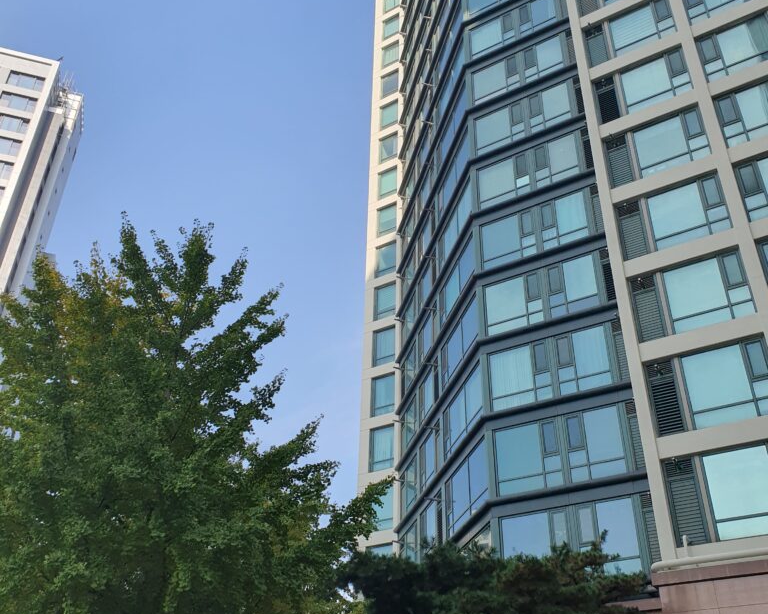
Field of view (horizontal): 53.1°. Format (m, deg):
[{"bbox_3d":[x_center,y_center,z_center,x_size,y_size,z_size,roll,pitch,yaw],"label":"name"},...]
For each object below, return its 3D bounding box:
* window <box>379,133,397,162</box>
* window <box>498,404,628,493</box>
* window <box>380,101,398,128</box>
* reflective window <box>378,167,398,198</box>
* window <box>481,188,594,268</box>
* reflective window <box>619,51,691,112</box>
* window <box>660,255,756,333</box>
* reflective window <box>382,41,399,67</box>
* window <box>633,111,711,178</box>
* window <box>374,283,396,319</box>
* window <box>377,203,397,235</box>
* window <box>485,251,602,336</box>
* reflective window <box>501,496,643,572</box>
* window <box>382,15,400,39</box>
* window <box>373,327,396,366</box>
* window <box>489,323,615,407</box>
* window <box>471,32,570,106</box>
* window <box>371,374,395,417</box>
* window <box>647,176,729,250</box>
[{"bbox_3d":[0.353,-10.553,51.285,1.495,2.265,0.200,-18,-37,27],"label":"window"},{"bbox_3d":[5.733,4.743,25.348,4.483,2.226,0.200,-18,-37,27],"label":"window"},{"bbox_3d":[0.408,-13.111,52.889,1.495,2.265,0.200,-18,-37,27],"label":"window"},{"bbox_3d":[0.383,-7.998,50.518,1.525,2.165,0.200,-18,-37,27],"label":"reflective window"},{"bbox_3d":[5.864,-3.020,29.850,4.560,2.174,0.200,-18,-37,27],"label":"window"},{"bbox_3d":[9.767,-8.195,27.930,2.280,2.120,0.200,-18,-37,27],"label":"reflective window"},{"bbox_3d":[9.746,-0.470,23.314,2.333,2.165,0.200,-18,-37,27],"label":"window"},{"bbox_3d":[0.486,-18.968,57.527,1.500,2.120,0.200,-18,-37,27],"label":"reflective window"},{"bbox_3d":[9.752,-5.601,26.180,2.271,2.144,0.200,-18,-37,27],"label":"window"},{"bbox_3d":[0.199,-0.259,45.640,1.525,2.165,0.200,-18,-37,27],"label":"window"},{"bbox_3d":[0.161,-5.573,48.928,1.500,2.120,0.200,-18,-37,27],"label":"window"},{"bbox_3d":[5.728,-0.473,28.220,4.400,2.220,0.200,-18,-37,27],"label":"window"},{"bbox_3d":[5.672,7.323,23.722,4.483,2.226,0.200,-18,-37,27],"label":"reflective window"},{"bbox_3d":[0.578,-21.491,59.124,1.500,2.120,0.200,-18,-37,27],"label":"window"},{"bbox_3d":[0.076,2.240,43.268,1.495,2.265,0.200,-18,-37,27],"label":"window"},{"bbox_3d":[5.662,2.047,26.606,4.400,2.220,0.200,-18,-37,27],"label":"window"},{"bbox_3d":[6.030,-10.695,34.660,4.560,2.174,0.200,-18,-37,27],"label":"window"},{"bbox_3d":[0.021,4.798,41.664,1.495,2.265,0.200,-18,-37,27],"label":"window"},{"bbox_3d":[9.645,-3.029,24.611,2.280,2.120,0.200,-18,-37,27],"label":"window"}]

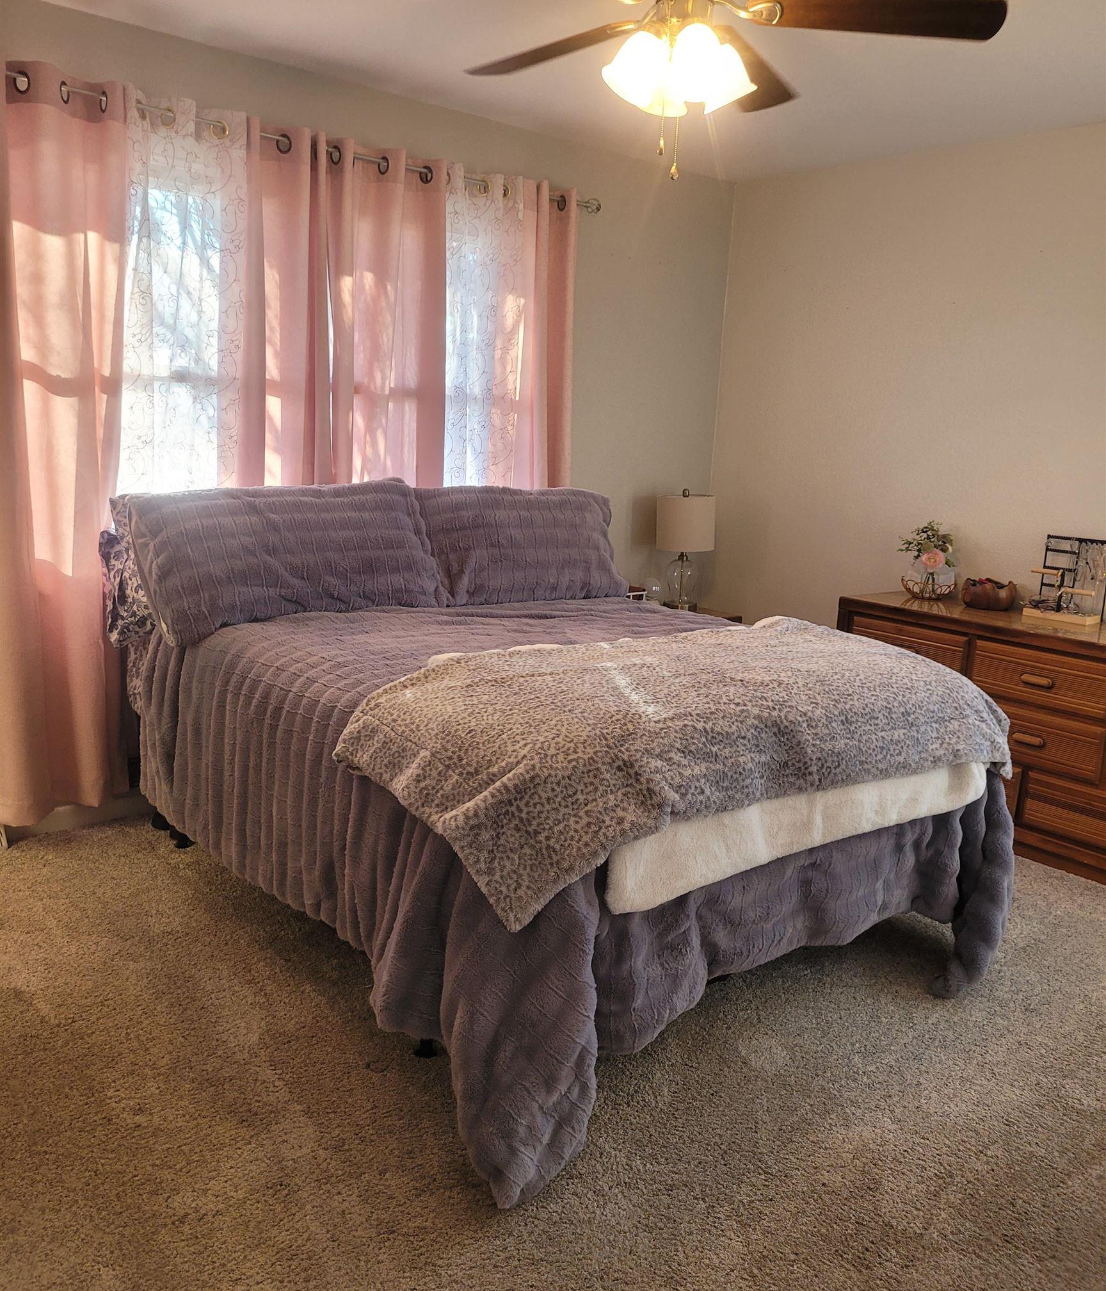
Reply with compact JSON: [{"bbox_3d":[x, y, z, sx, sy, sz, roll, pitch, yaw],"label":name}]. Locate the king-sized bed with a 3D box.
[{"bbox_3d":[-0.038,0.167,3.204,1.813,1.106,2.162,-7,15,-40],"label":"king-sized bed"}]

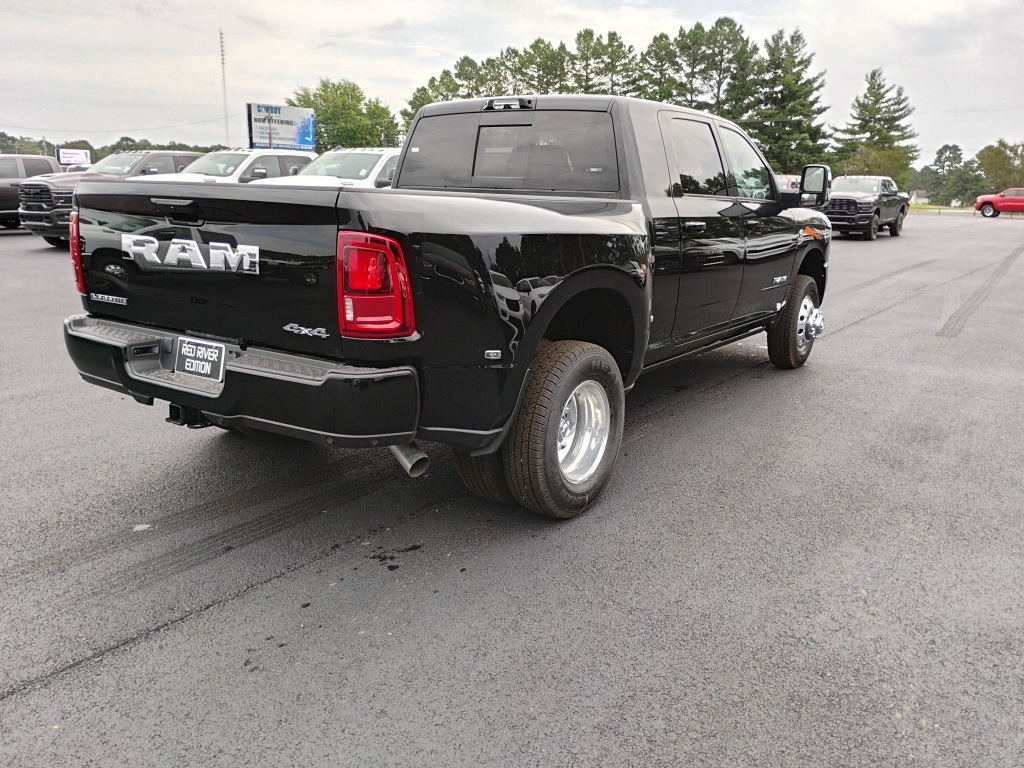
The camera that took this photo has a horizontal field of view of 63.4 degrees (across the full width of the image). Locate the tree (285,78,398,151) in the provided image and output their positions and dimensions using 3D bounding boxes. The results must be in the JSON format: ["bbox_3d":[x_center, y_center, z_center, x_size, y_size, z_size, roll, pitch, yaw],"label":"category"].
[{"bbox_3d":[-12.292,-17.804,61.017,8.300,8.748,8.000,1,13,0],"label":"tree"}]

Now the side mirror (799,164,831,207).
[{"bbox_3d":[2.113,-1.389,5.800,0.205,0.290,0.130,10,16,34],"label":"side mirror"}]

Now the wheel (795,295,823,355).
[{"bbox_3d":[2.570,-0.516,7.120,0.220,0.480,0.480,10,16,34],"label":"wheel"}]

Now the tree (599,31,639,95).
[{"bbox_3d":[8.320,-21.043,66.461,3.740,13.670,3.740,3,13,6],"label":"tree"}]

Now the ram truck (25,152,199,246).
[{"bbox_3d":[-7.879,-4.220,18.937,2.100,2.060,6.100,10,16,34],"label":"ram truck"}]

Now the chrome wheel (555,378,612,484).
[{"bbox_3d":[0.260,0.204,3.752,0.180,0.466,0.466,10,16,34],"label":"chrome wheel"}]

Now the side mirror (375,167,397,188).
[{"bbox_3d":[-1.906,-3.258,13.100,0.380,0.290,0.200,10,16,34],"label":"side mirror"}]

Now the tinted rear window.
[{"bbox_3d":[-0.053,-1.380,4.948,1.600,0.440,0.070,10,5,34],"label":"tinted rear window"}]

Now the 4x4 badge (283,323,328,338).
[{"bbox_3d":[-0.742,-0.194,2.996,0.240,0.048,0.015,10,16,34],"label":"4x4 badge"}]

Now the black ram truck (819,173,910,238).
[{"bbox_3d":[11.996,-6.067,28.377,2.060,2.020,6.020,10,16,34],"label":"black ram truck"}]

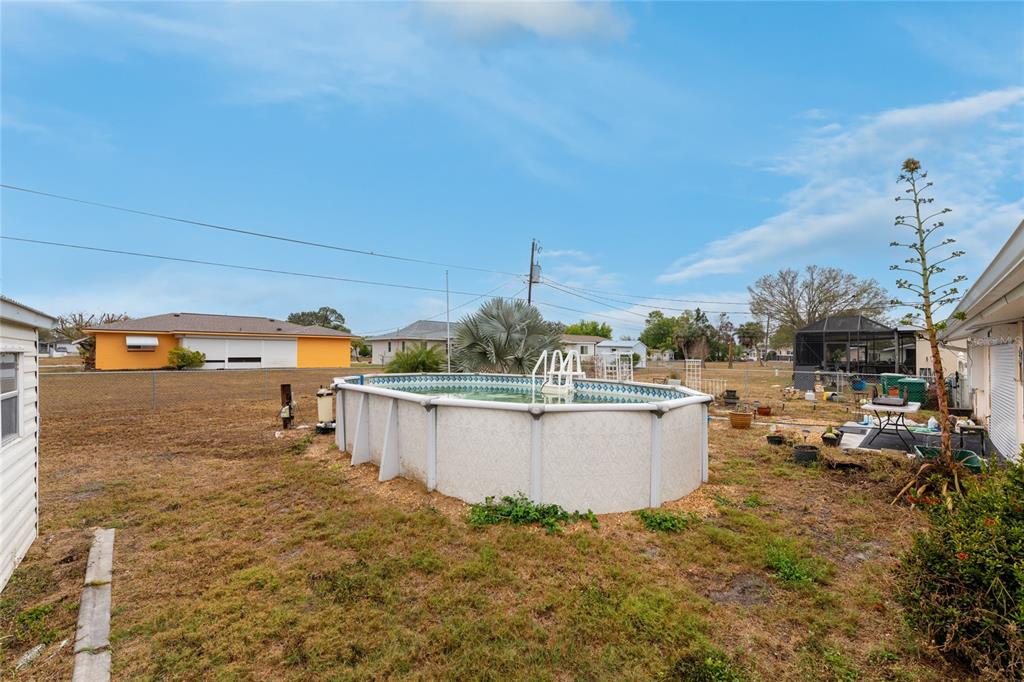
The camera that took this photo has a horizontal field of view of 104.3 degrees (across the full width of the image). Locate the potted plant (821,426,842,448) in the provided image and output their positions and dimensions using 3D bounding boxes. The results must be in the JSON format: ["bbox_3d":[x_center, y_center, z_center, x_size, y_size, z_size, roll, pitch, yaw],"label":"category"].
[{"bbox_3d":[6.273,1.862,7.804,0.400,0.390,0.400,-1,-2,37],"label":"potted plant"}]

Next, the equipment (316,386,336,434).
[{"bbox_3d":[-4.220,1.560,9.100,0.500,1.060,0.550,1,-2,-25],"label":"equipment"}]

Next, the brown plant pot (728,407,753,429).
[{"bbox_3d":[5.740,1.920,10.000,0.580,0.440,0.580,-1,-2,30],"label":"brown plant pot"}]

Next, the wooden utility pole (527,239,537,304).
[{"bbox_3d":[1.155,-2.173,27.066,0.260,9.500,0.260,3,-1,0],"label":"wooden utility pole"}]

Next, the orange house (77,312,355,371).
[{"bbox_3d":[-22.300,0.040,33.700,16.500,4.200,9.000,1,-2,-22],"label":"orange house"}]

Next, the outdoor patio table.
[{"bbox_3d":[7.850,1.717,8.230,1.750,0.740,0.760,1,-2,-43],"label":"outdoor patio table"}]

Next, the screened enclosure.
[{"bbox_3d":[15.831,0.589,18.771,3.500,3.400,4.500,-2,-2,43],"label":"screened enclosure"}]

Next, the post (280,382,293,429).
[{"bbox_3d":[-5.485,1.579,9.662,0.210,1.160,0.210,0,-2,-12],"label":"post"}]

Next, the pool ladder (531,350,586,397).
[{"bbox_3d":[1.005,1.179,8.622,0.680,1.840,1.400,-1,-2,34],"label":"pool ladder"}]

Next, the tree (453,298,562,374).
[{"bbox_3d":[-0.180,0.296,15.000,4.150,3.800,4.150,0,-2,0],"label":"tree"}]

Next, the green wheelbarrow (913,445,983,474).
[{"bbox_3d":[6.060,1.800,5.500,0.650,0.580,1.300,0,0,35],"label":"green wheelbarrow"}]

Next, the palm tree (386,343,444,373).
[{"bbox_3d":[-3.509,1.144,14.475,2.100,2.260,2.100,0,-1,0],"label":"palm tree"}]

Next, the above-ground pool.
[{"bbox_3d":[-0.370,1.453,7.700,7.500,1.220,4.850,-1,-2,45],"label":"above-ground pool"}]

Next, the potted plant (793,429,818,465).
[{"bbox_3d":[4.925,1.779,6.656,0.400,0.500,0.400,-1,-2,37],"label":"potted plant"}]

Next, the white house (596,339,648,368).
[{"bbox_3d":[12.700,1.564,46.000,4.800,3.050,3.900,-1,-2,44],"label":"white house"}]

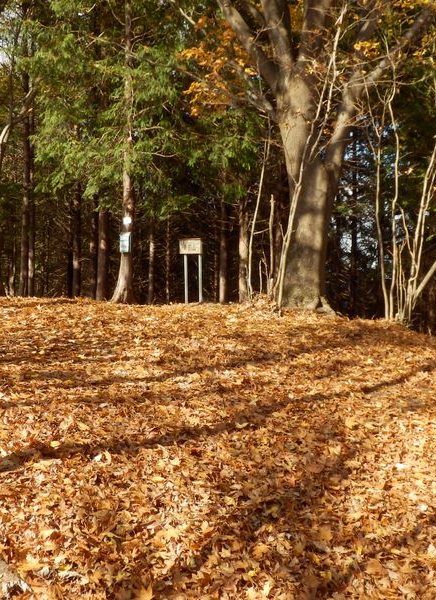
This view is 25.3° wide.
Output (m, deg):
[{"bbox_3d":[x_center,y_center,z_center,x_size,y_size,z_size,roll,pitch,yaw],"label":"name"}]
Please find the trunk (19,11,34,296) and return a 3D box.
[{"bbox_3d":[-3.650,-2.869,18.500,0.280,5.604,0.280,0,0,0],"label":"trunk"}]

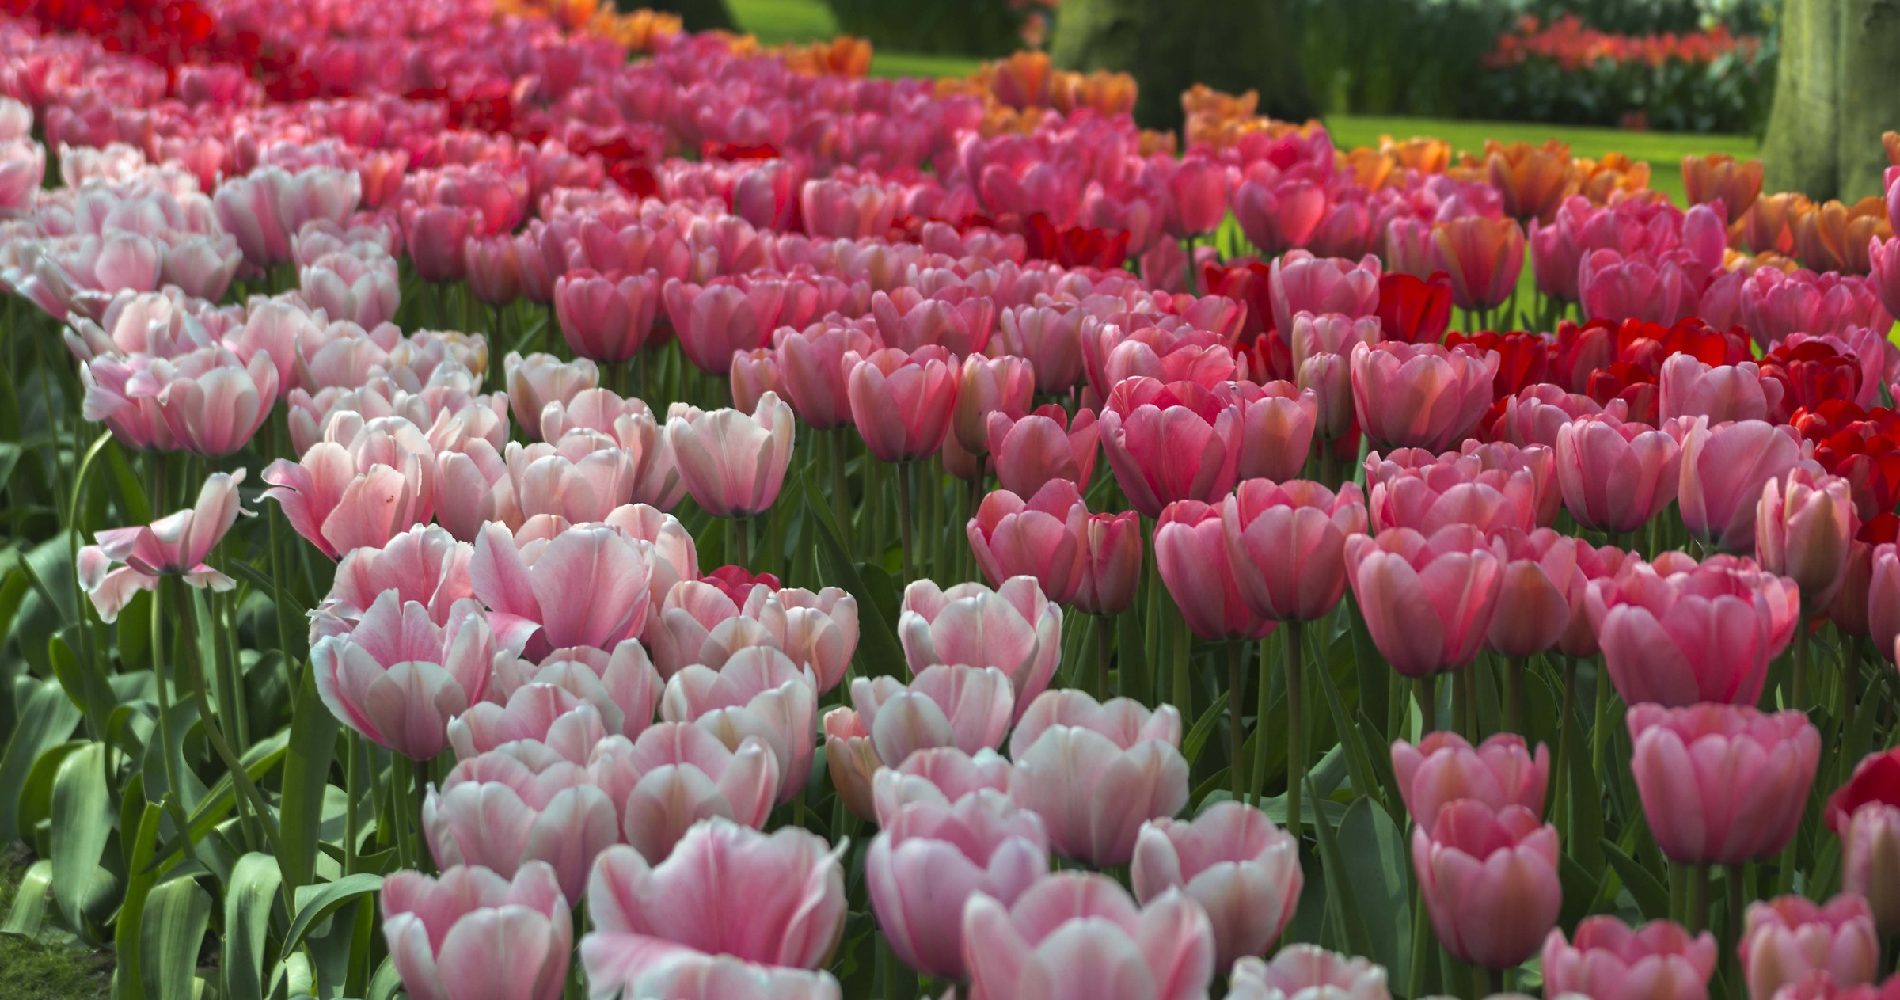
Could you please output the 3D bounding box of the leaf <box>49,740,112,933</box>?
[{"bbox_3d":[-0.603,0.234,3.000,0.044,0.135,0.045,3,11,14],"label":"leaf"}]

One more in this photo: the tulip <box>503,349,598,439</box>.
[{"bbox_3d":[-0.252,-0.066,2.730,0.060,0.057,0.058,0,11,0],"label":"tulip"}]

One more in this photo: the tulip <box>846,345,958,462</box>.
[{"bbox_3d":[-0.031,-0.061,2.760,0.072,0.070,0.071,0,10,0],"label":"tulip"}]

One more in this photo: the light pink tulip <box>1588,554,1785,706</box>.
[{"bbox_3d":[0.328,0.061,1.920,0.089,0.063,0.085,0,10,0],"label":"light pink tulip"}]

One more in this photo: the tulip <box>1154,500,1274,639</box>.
[{"bbox_3d":[0.167,0.044,2.620,0.085,0.081,0.083,0,11,0],"label":"tulip"}]

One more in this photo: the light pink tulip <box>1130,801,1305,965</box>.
[{"bbox_3d":[0.112,0.161,1.800,0.070,0.065,0.069,0,11,0],"label":"light pink tulip"}]

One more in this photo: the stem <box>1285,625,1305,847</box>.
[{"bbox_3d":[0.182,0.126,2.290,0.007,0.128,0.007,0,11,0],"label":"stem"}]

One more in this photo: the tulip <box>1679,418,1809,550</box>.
[{"bbox_3d":[0.459,-0.009,2.490,0.077,0.072,0.076,0,10,0],"label":"tulip"}]

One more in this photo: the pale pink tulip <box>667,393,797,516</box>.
[{"bbox_3d":[-0.127,-0.026,2.530,0.074,0.068,0.072,0,10,0],"label":"pale pink tulip"}]

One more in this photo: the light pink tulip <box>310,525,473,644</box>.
[{"bbox_3d":[-0.269,0.045,2.100,0.078,0.066,0.075,0,11,0],"label":"light pink tulip"}]

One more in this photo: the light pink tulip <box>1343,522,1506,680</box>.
[{"bbox_3d":[0.240,0.051,2.180,0.078,0.069,0.077,0,10,0],"label":"light pink tulip"}]

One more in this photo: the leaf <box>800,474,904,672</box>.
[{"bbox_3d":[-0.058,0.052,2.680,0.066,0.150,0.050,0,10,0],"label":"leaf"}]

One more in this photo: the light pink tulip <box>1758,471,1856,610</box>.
[{"bbox_3d":[0.450,0.021,2.270,0.051,0.071,0.052,0,10,0],"label":"light pink tulip"}]

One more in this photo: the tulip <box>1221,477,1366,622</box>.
[{"bbox_3d":[0.180,0.026,2.270,0.075,0.070,0.073,0,11,0],"label":"tulip"}]

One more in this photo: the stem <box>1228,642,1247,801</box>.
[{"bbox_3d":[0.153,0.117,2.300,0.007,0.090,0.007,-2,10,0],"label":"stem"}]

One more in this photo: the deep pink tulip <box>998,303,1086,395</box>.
[{"bbox_3d":[0.072,-0.118,3.380,0.069,0.067,0.069,0,10,0],"label":"deep pink tulip"}]

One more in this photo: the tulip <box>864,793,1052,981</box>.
[{"bbox_3d":[0.003,0.153,1.720,0.071,0.069,0.071,0,10,0],"label":"tulip"}]

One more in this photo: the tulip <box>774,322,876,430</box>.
[{"bbox_3d":[-0.088,-0.090,3.110,0.075,0.070,0.074,0,10,0],"label":"tulip"}]

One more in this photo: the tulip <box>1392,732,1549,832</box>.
[{"bbox_3d":[0.235,0.140,1.950,0.071,0.066,0.071,0,10,0],"label":"tulip"}]

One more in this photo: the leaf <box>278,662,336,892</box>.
[{"bbox_3d":[-0.329,0.145,2.220,0.030,0.125,0.020,6,11,-1],"label":"leaf"}]

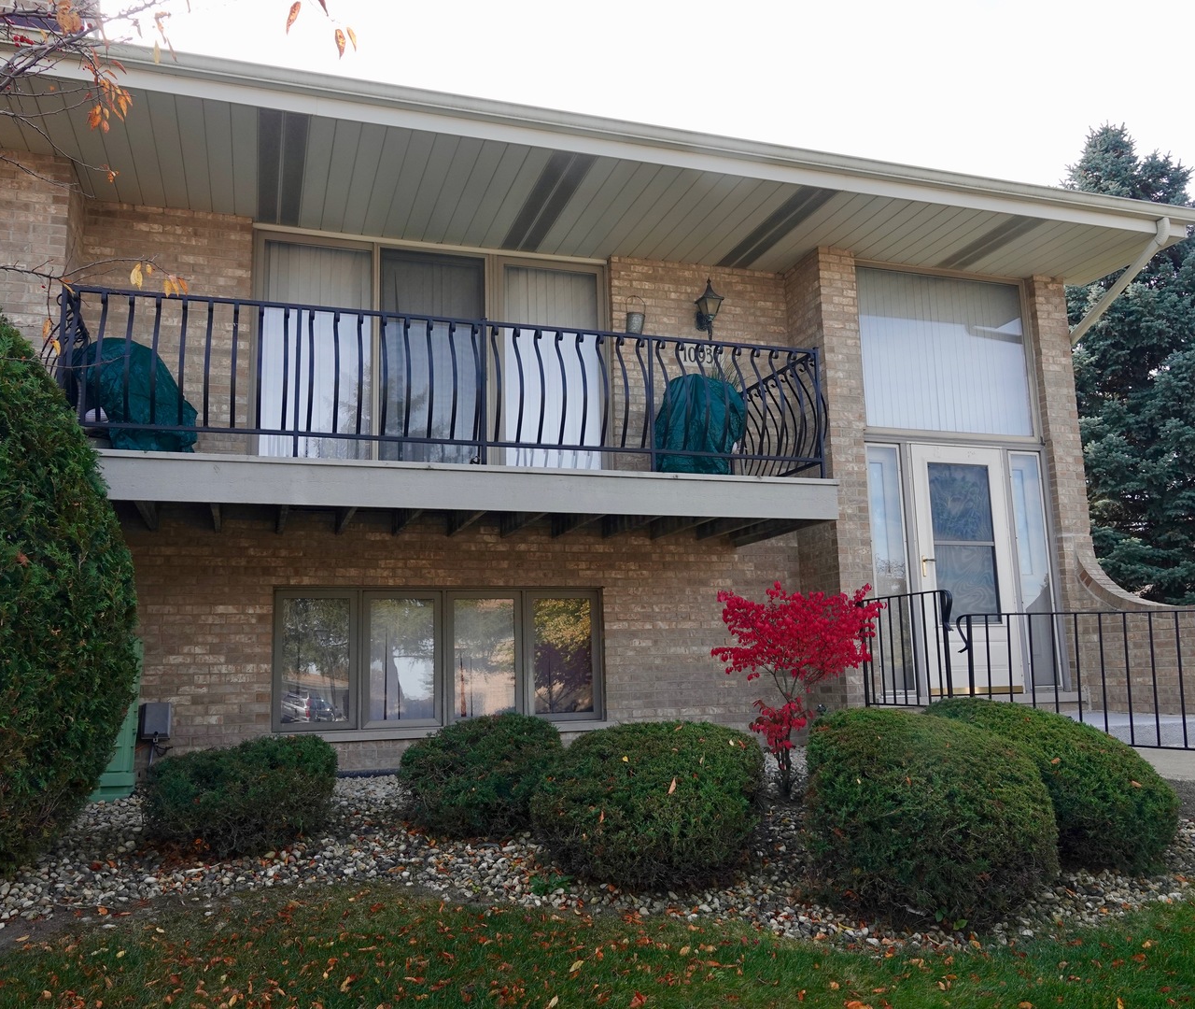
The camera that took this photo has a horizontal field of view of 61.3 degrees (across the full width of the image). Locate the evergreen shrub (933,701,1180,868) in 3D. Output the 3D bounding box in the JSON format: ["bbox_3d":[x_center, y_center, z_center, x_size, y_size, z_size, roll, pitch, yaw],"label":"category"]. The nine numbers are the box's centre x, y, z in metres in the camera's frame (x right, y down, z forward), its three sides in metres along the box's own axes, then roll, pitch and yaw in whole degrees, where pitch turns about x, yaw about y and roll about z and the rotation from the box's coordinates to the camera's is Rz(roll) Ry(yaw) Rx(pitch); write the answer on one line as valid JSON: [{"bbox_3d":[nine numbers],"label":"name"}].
[{"bbox_3d":[2.193,1.346,5.030,1.182,0.745,1.242,2,-10,-18],"label":"evergreen shrub"}]

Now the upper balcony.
[{"bbox_3d":[-0.915,-0.461,6.925,5.000,1.210,1.600,2,-10,-18],"label":"upper balcony"}]

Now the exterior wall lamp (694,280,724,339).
[{"bbox_3d":[0.933,-1.616,8.435,0.234,0.530,0.290,2,-10,-18],"label":"exterior wall lamp"}]

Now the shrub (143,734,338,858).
[{"bbox_3d":[-1.743,1.403,4.972,0.902,0.521,0.902,2,-10,-18],"label":"shrub"}]

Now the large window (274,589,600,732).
[{"bbox_3d":[-1.127,1.135,7.482,2.412,0.993,0.100,2,-10,-18],"label":"large window"}]

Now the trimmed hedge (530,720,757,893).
[{"bbox_3d":[0.222,1.322,4.608,1.053,0.664,1.053,-1,-9,0],"label":"trimmed hedge"}]

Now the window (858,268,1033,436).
[{"bbox_3d":[3.038,-1.273,8.722,1.741,1.467,0.100,2,-10,-18],"label":"window"}]

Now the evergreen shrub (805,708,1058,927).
[{"bbox_3d":[1.402,1.280,4.318,0.996,0.802,1.046,2,-10,-18],"label":"evergreen shrub"}]

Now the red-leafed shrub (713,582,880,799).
[{"bbox_3d":[1.272,1.136,6.317,1.020,1.260,1.000,2,-10,-18],"label":"red-leafed shrub"}]

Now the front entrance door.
[{"bbox_3d":[3.083,0.531,8.422,0.931,2.071,0.060,2,-10,-18],"label":"front entrance door"}]

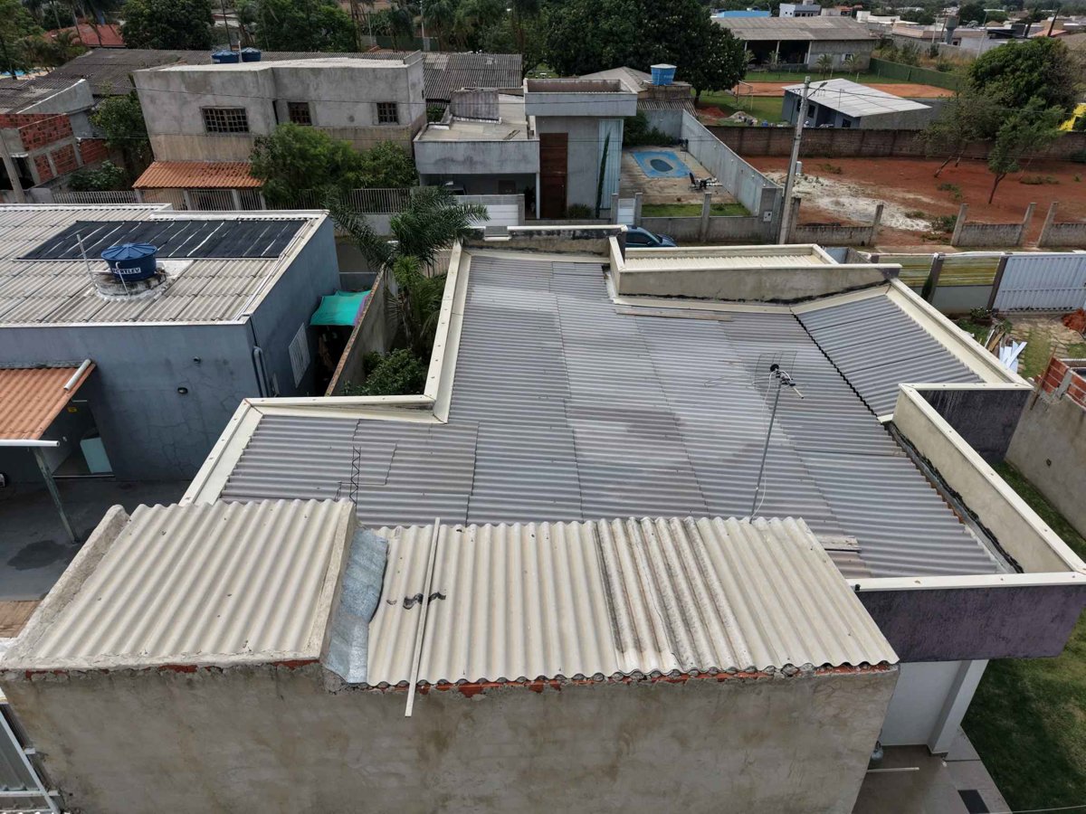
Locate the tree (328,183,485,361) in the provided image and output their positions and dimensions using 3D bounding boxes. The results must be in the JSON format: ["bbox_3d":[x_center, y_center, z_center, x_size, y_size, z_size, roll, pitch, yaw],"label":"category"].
[{"bbox_3d":[-3.888,-3.834,22.500,4.400,5.100,4.200,-1,30,-2],"label":"tree"}]

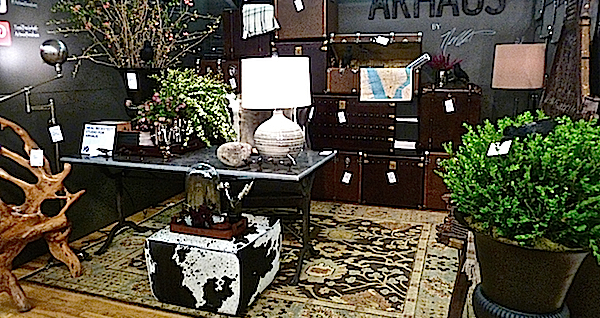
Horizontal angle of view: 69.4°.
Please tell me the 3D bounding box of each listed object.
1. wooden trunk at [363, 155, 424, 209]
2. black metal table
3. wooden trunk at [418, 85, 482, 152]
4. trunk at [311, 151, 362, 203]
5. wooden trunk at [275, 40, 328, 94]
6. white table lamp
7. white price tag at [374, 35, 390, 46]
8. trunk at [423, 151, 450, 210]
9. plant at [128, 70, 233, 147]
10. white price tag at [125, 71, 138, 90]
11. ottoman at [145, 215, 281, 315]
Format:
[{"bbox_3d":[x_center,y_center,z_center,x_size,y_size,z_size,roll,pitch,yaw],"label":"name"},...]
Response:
[{"bbox_3d":[1.059,0.190,4.831,0.659,0.550,0.533,4,12,19],"label":"wooden trunk"},{"bbox_3d":[-0.728,0.350,3.326,1.807,0.783,0.871,4,12,18],"label":"black metal table"},{"bbox_3d":[1.589,-0.420,4.604,0.565,0.652,0.504,4,12,19],"label":"wooden trunk"},{"bbox_3d":[0.450,0.141,5.012,0.614,0.579,0.533,4,12,19],"label":"trunk"},{"bbox_3d":[0.077,-0.996,4.748,0.612,0.523,0.480,4,12,18],"label":"wooden trunk"},{"bbox_3d":[-0.179,-0.400,3.402,0.541,0.772,0.541,0,12,0],"label":"white table lamp"},{"bbox_3d":[0.872,-1.240,4.553,0.120,0.075,0.010,21,17,14],"label":"white price tag"},{"bbox_3d":[1.587,0.196,4.472,0.580,0.610,0.480,4,12,18],"label":"trunk"},{"bbox_3d":[-0.846,-0.367,3.282,0.680,0.590,0.500,4,12,18],"label":"plant"},{"bbox_3d":[-1.227,-0.569,3.180,0.078,0.122,0.008,-1,11,-3],"label":"white price tag"},{"bbox_3d":[-0.534,0.638,2.842,0.640,0.375,0.590,4,12,21],"label":"ottoman"}]

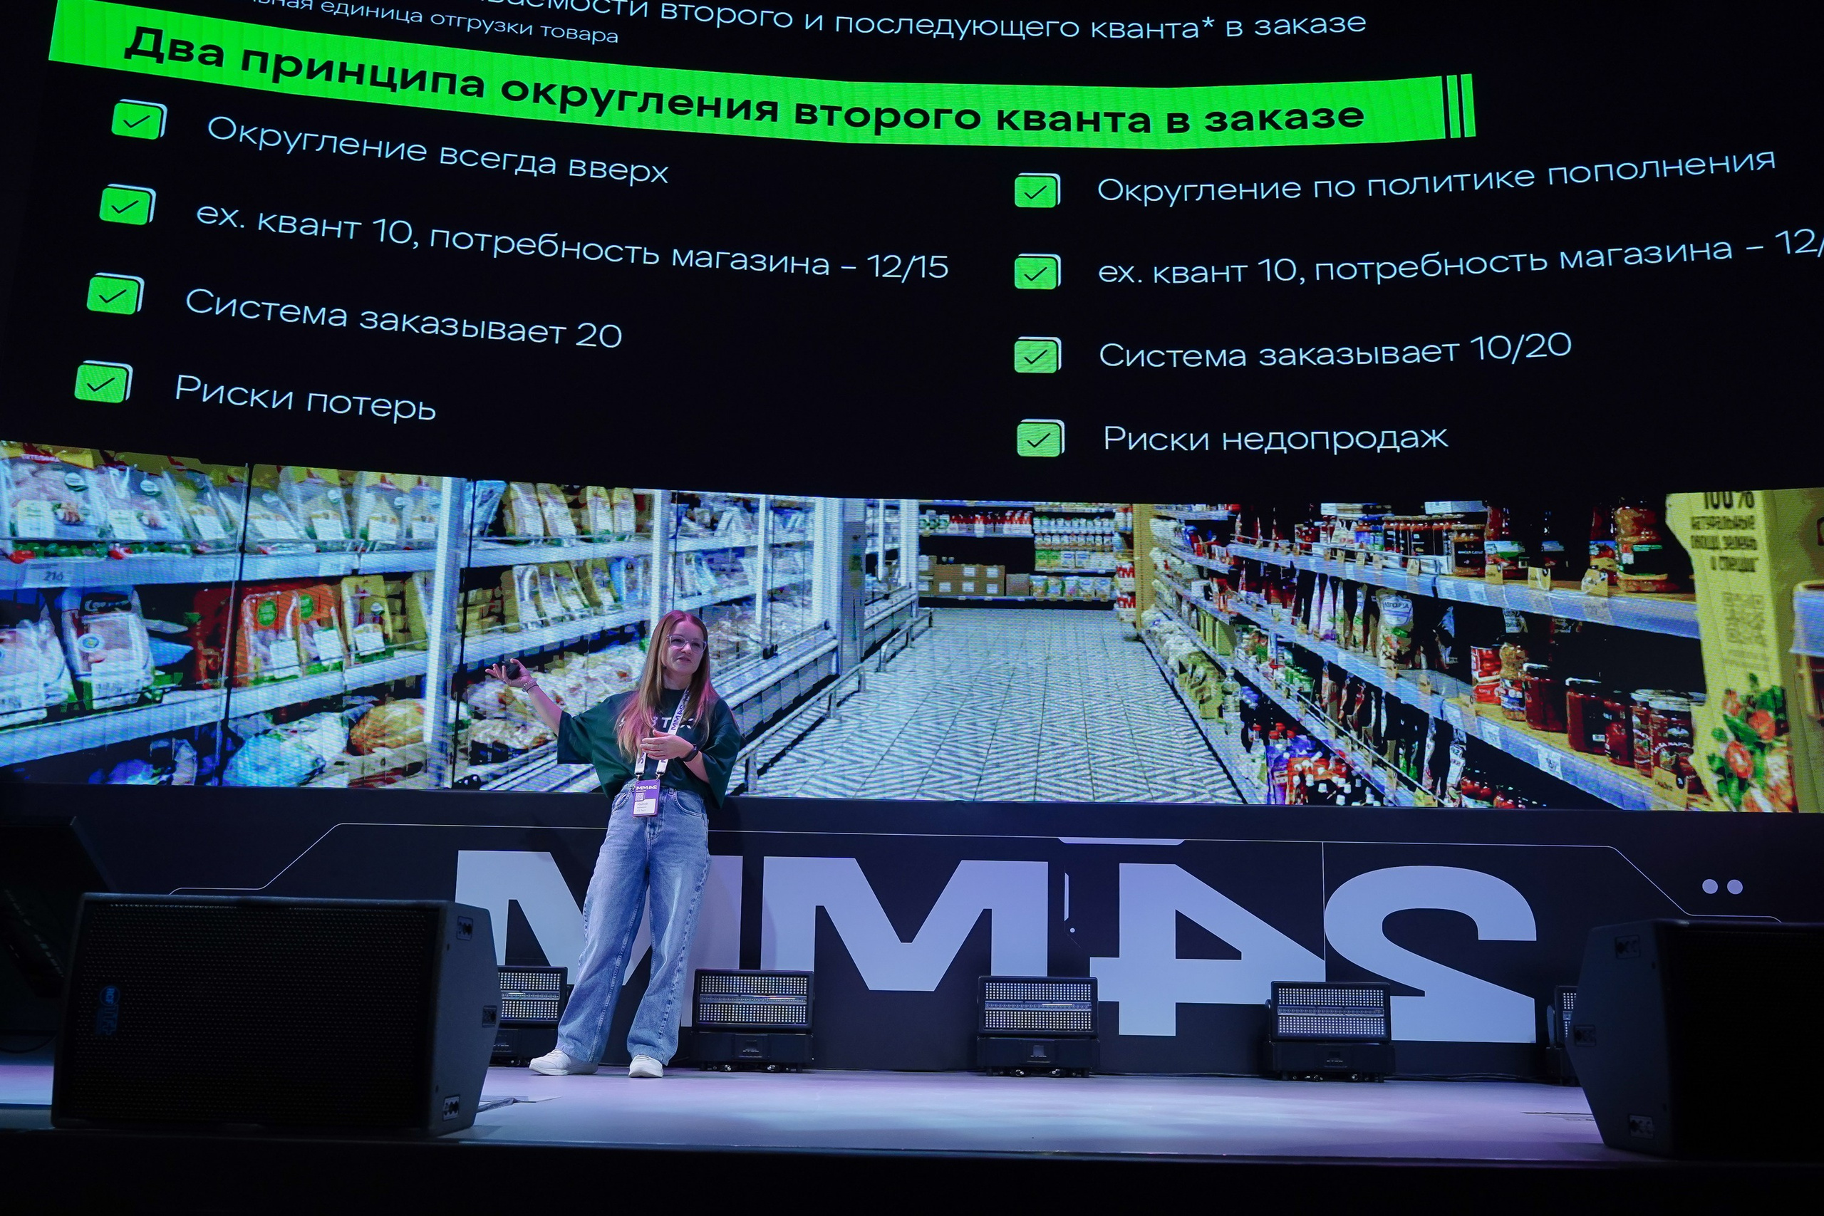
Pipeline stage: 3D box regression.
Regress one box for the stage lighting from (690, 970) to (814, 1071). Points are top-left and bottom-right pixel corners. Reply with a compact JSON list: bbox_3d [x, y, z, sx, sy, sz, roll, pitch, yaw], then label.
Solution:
[{"bbox_3d":[-0.607,1.563,5.000,0.445,0.345,0.210,1,-11,0],"label":"stage lighting"}]

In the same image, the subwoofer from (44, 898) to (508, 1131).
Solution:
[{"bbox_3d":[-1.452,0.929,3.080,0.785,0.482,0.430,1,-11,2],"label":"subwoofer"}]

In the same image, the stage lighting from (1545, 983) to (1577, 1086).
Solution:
[{"bbox_3d":[2.660,1.615,5.020,0.445,0.345,0.210,1,-11,0],"label":"stage lighting"}]

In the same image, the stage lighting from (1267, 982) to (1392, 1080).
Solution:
[{"bbox_3d":[1.600,1.602,5.000,0.445,0.345,0.210,1,-11,0],"label":"stage lighting"}]

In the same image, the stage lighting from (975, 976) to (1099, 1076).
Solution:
[{"bbox_3d":[0.478,1.585,5.000,0.445,0.345,0.210,1,-11,0],"label":"stage lighting"}]

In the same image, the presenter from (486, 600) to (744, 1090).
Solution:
[{"bbox_3d":[-1.100,0.848,4.880,0.900,1.660,0.470,2,-11,-7],"label":"presenter"}]

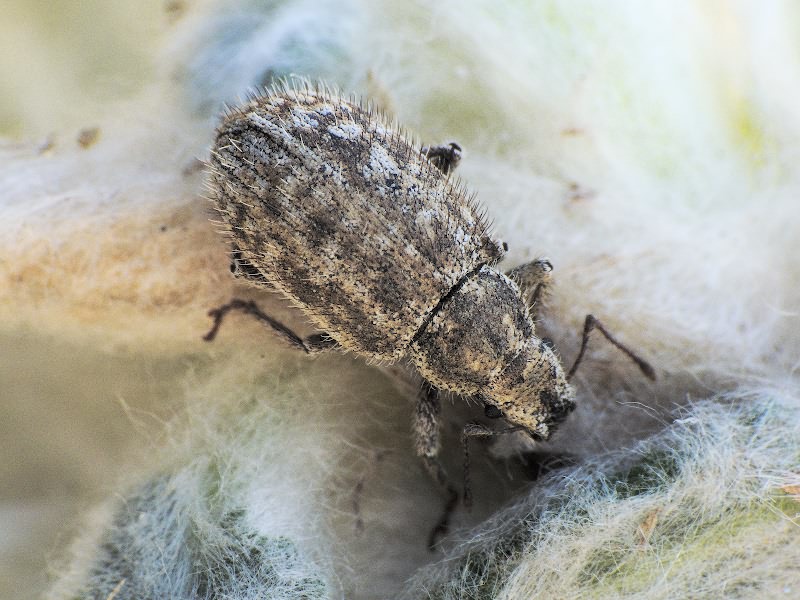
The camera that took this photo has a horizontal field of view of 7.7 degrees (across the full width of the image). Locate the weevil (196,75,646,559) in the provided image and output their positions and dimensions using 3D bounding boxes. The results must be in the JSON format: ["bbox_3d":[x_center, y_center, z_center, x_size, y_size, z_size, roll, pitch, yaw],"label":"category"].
[{"bbox_3d":[0.000,0.000,0.097,0.008,0.003,0.004,44,67,0],"label":"weevil"}]

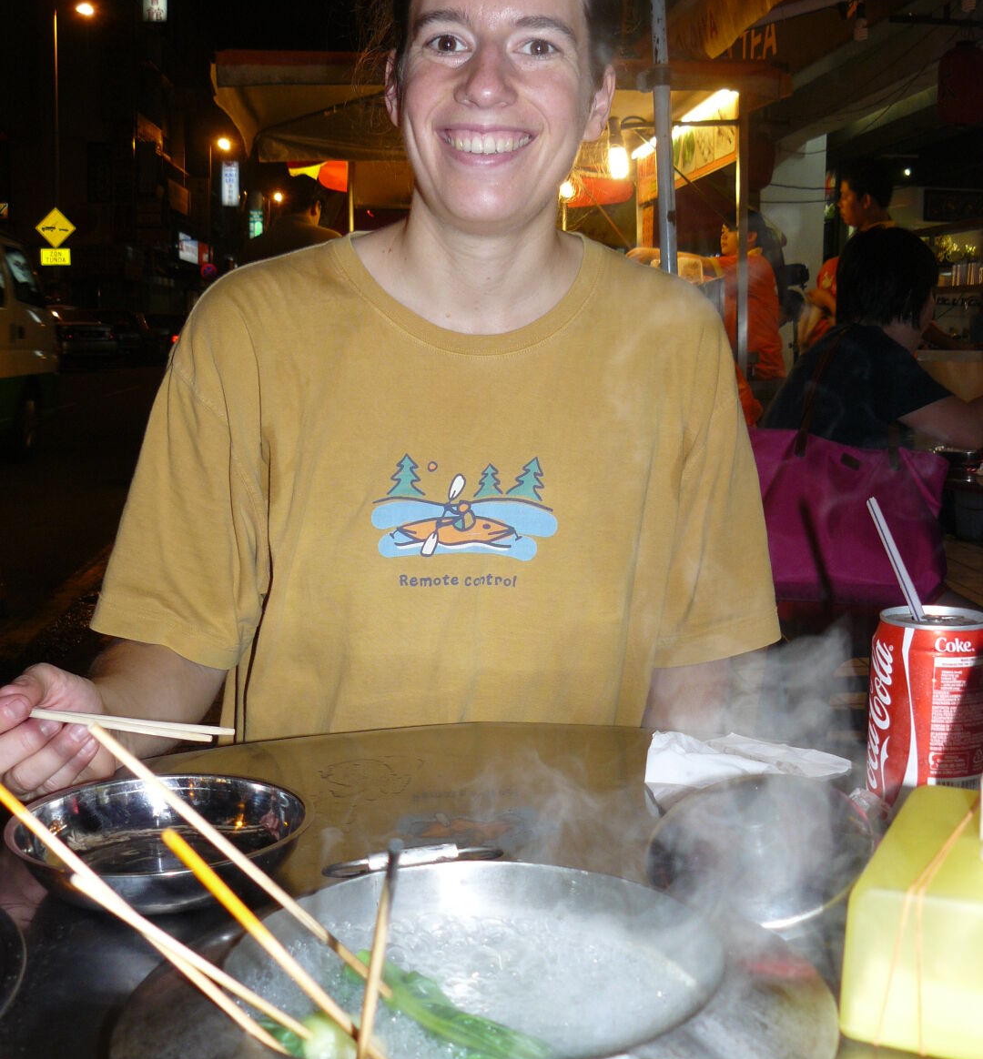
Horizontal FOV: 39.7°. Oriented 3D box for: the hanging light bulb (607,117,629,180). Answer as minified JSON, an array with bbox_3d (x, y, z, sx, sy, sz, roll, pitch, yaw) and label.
[{"bbox_3d":[0.482,-1.453,5.200,0.073,0.235,0.073,-4,9,0],"label":"hanging light bulb"}]

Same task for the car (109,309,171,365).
[{"bbox_3d":[-10.300,-5.420,37.800,1.670,1.400,4.250,-4,10,-30],"label":"car"}]

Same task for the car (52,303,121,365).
[{"bbox_3d":[-10.650,-4.900,34.300,1.670,1.400,4.250,-5,10,-31],"label":"car"}]

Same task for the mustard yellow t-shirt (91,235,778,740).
[{"bbox_3d":[-0.045,0.080,1.045,0.495,0.590,0.280,0,9,-3],"label":"mustard yellow t-shirt"}]

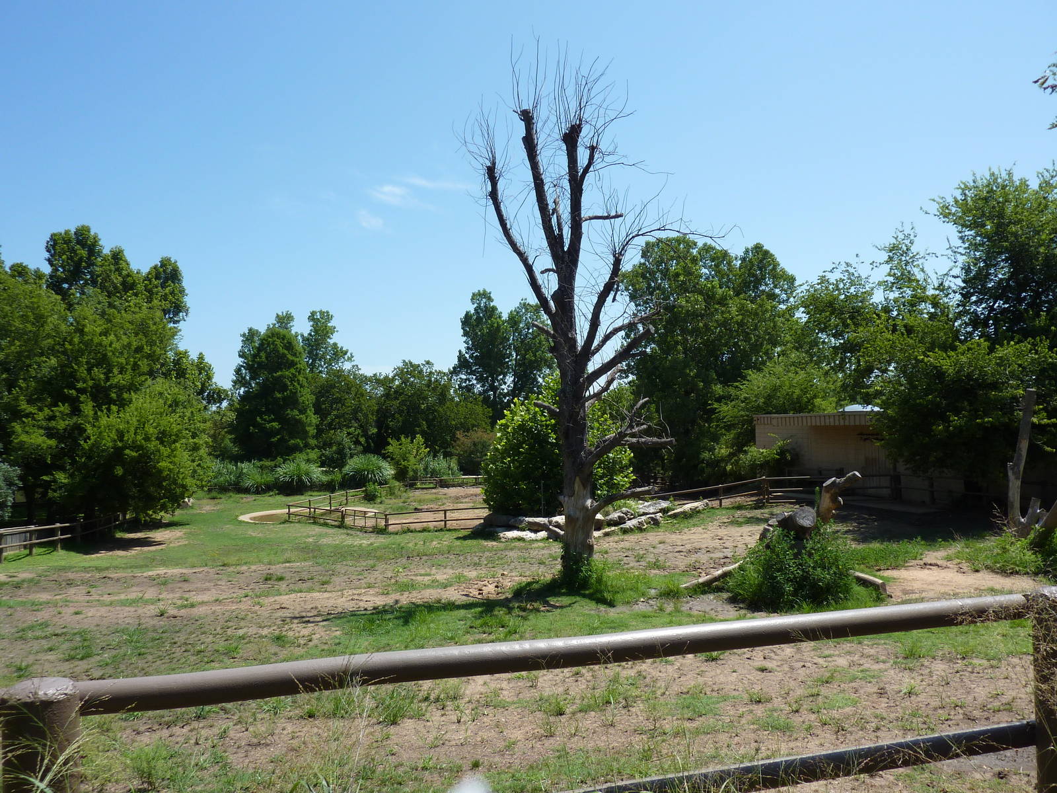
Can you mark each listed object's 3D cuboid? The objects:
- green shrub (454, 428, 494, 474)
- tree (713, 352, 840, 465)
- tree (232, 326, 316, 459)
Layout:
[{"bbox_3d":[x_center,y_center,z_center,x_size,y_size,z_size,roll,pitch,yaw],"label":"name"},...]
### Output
[{"bbox_3d":[-4.916,5.261,71.000,3.950,4.560,3.360,0,-3,0],"label":"green shrub"},{"bbox_3d":[12.657,0.823,39.000,6.130,6.100,5.520,0,-3,0],"label":"tree"},{"bbox_3d":[-21.025,0.034,63.000,6.330,11.490,5.700,0,-1,-18],"label":"tree"}]

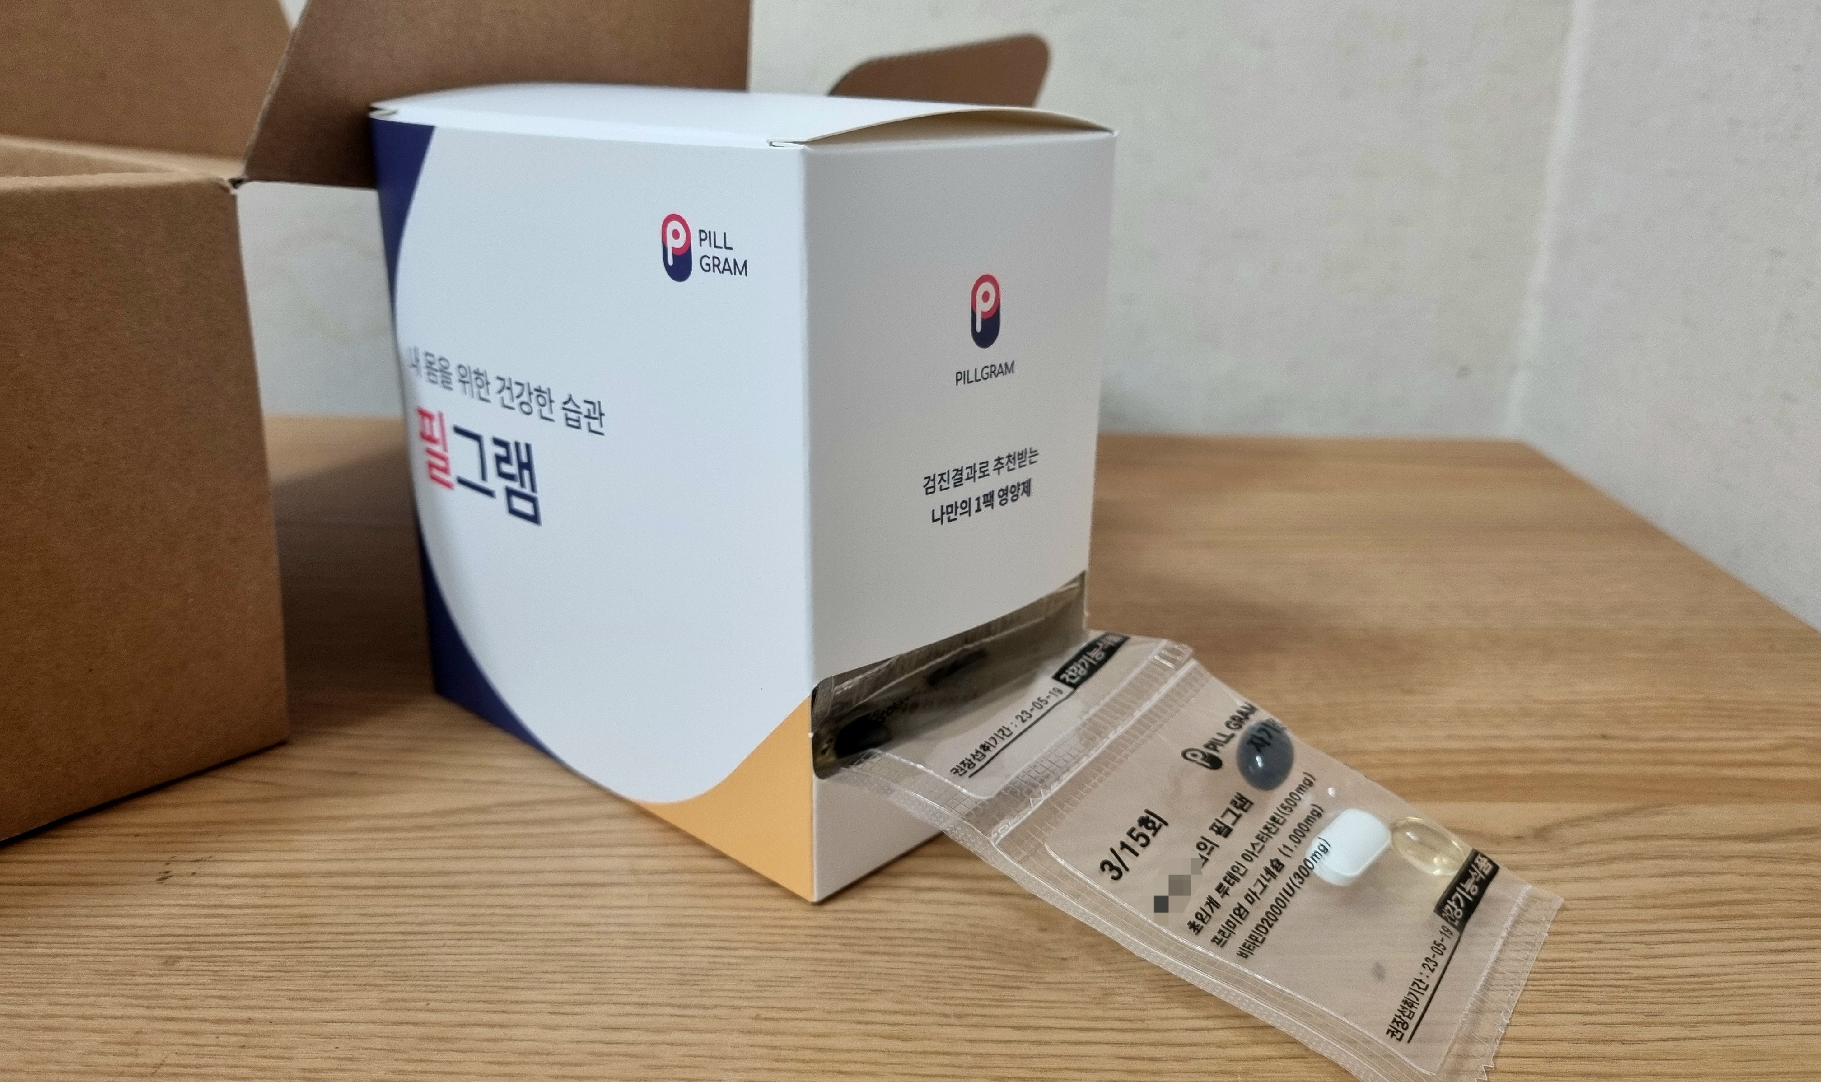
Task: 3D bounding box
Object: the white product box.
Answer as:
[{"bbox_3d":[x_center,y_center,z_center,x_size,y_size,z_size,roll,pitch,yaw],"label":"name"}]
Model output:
[{"bbox_3d":[-0.034,-0.020,0.266,0.117,0.121,0.074,17,25,39],"label":"white product box"}]

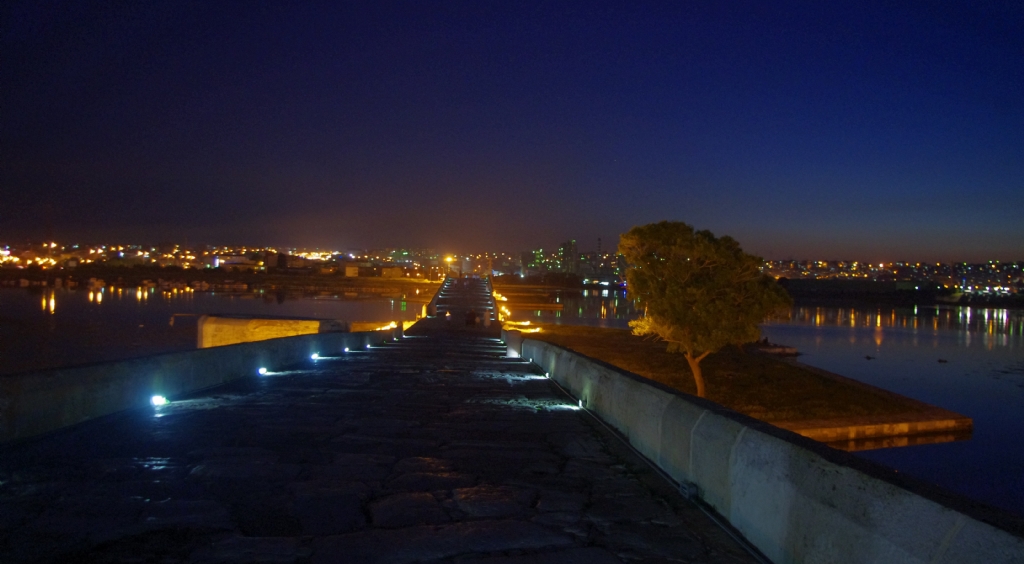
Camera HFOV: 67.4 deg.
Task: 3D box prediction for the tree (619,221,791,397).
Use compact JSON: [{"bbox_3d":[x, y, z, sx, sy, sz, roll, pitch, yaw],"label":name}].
[{"bbox_3d":[8.000,1.250,32.000,6.900,7.500,6.600,1,0,0],"label":"tree"}]

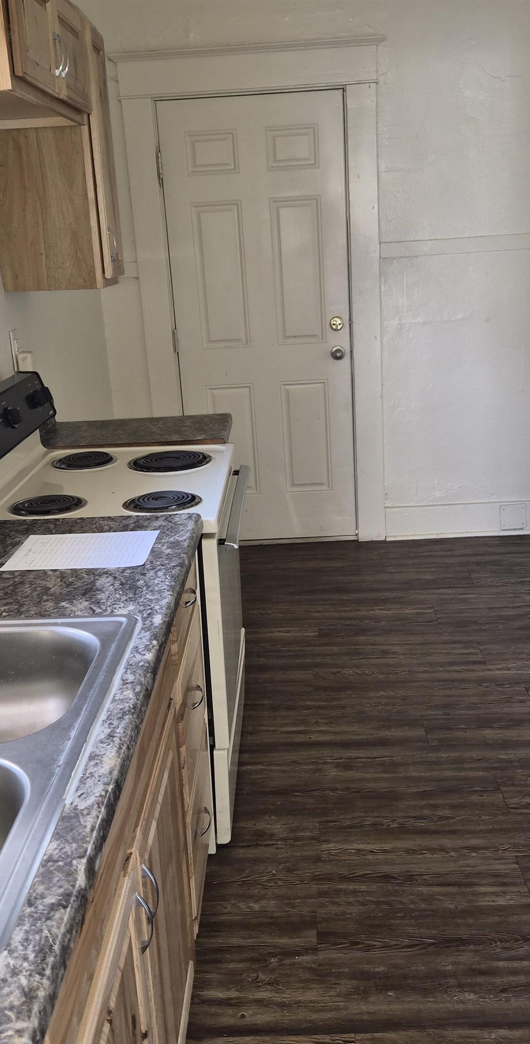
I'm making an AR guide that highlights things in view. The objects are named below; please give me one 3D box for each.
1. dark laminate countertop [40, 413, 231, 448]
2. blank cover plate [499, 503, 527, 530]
[{"bbox_3d":[-0.439,-0.272,2.977,0.650,0.045,0.390,-3,18,2],"label":"dark laminate countertop"},{"bbox_3d":[1.230,-0.021,4.559,0.125,0.128,0.010,-3,18,2],"label":"blank cover plate"}]

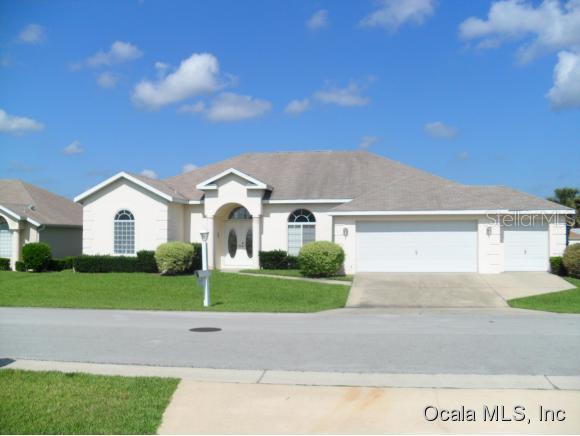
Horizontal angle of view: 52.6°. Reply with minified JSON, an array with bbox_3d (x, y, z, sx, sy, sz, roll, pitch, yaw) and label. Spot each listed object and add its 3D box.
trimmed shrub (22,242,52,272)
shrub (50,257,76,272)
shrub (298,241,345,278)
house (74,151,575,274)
[{"bbox_3d":[-12.606,1.984,29.300,1.448,1.473,1.450,0,-1,5],"label":"trimmed shrub"},{"bbox_3d":[-11.217,2.298,29.000,1.433,0.741,1.100,0,-1,5],"label":"shrub"},{"bbox_3d":[1.218,1.601,22.700,1.779,1.439,1.700,0,-1,5],"label":"shrub"},{"bbox_3d":[1.594,-0.628,30.293,20.050,6.000,13.600,0,-1,5],"label":"house"}]

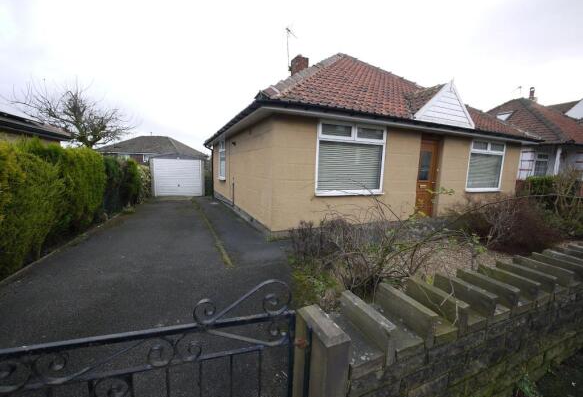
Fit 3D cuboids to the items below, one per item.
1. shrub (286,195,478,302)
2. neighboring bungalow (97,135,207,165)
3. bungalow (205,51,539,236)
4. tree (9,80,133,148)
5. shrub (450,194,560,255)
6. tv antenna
[{"bbox_3d":[1.240,0.571,3.632,2.300,1.100,1.600,-2,8,-25],"label":"shrub"},{"bbox_3d":[-16.360,-4.983,29.251,10.472,5.475,7.800,-2,8,-25],"label":"neighboring bungalow"},{"bbox_3d":[2.101,-3.064,10.497,10.400,6.600,9.700,-2,8,-25],"label":"bungalow"},{"bbox_3d":[-12.569,-3.504,13.626,5.200,6.496,5.000,-2,8,-25],"label":"tree"},{"bbox_3d":[4.838,0.472,5.289,1.750,1.050,1.400,-2,8,-25],"label":"shrub"},{"bbox_3d":[-0.024,-7.111,11.100,0.400,1.950,0.950,6,9,33],"label":"tv antenna"}]

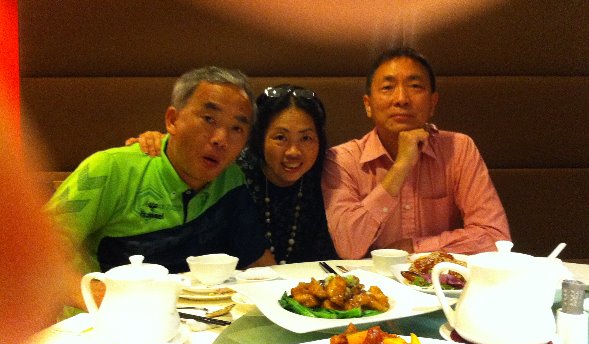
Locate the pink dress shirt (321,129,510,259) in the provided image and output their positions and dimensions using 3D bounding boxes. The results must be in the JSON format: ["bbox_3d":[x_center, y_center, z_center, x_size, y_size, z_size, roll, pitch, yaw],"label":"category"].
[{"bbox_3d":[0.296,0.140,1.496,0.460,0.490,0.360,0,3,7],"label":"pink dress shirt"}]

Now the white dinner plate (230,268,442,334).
[{"bbox_3d":[0.065,0.196,0.886,0.253,0.034,0.253,-2,4,-30],"label":"white dinner plate"}]

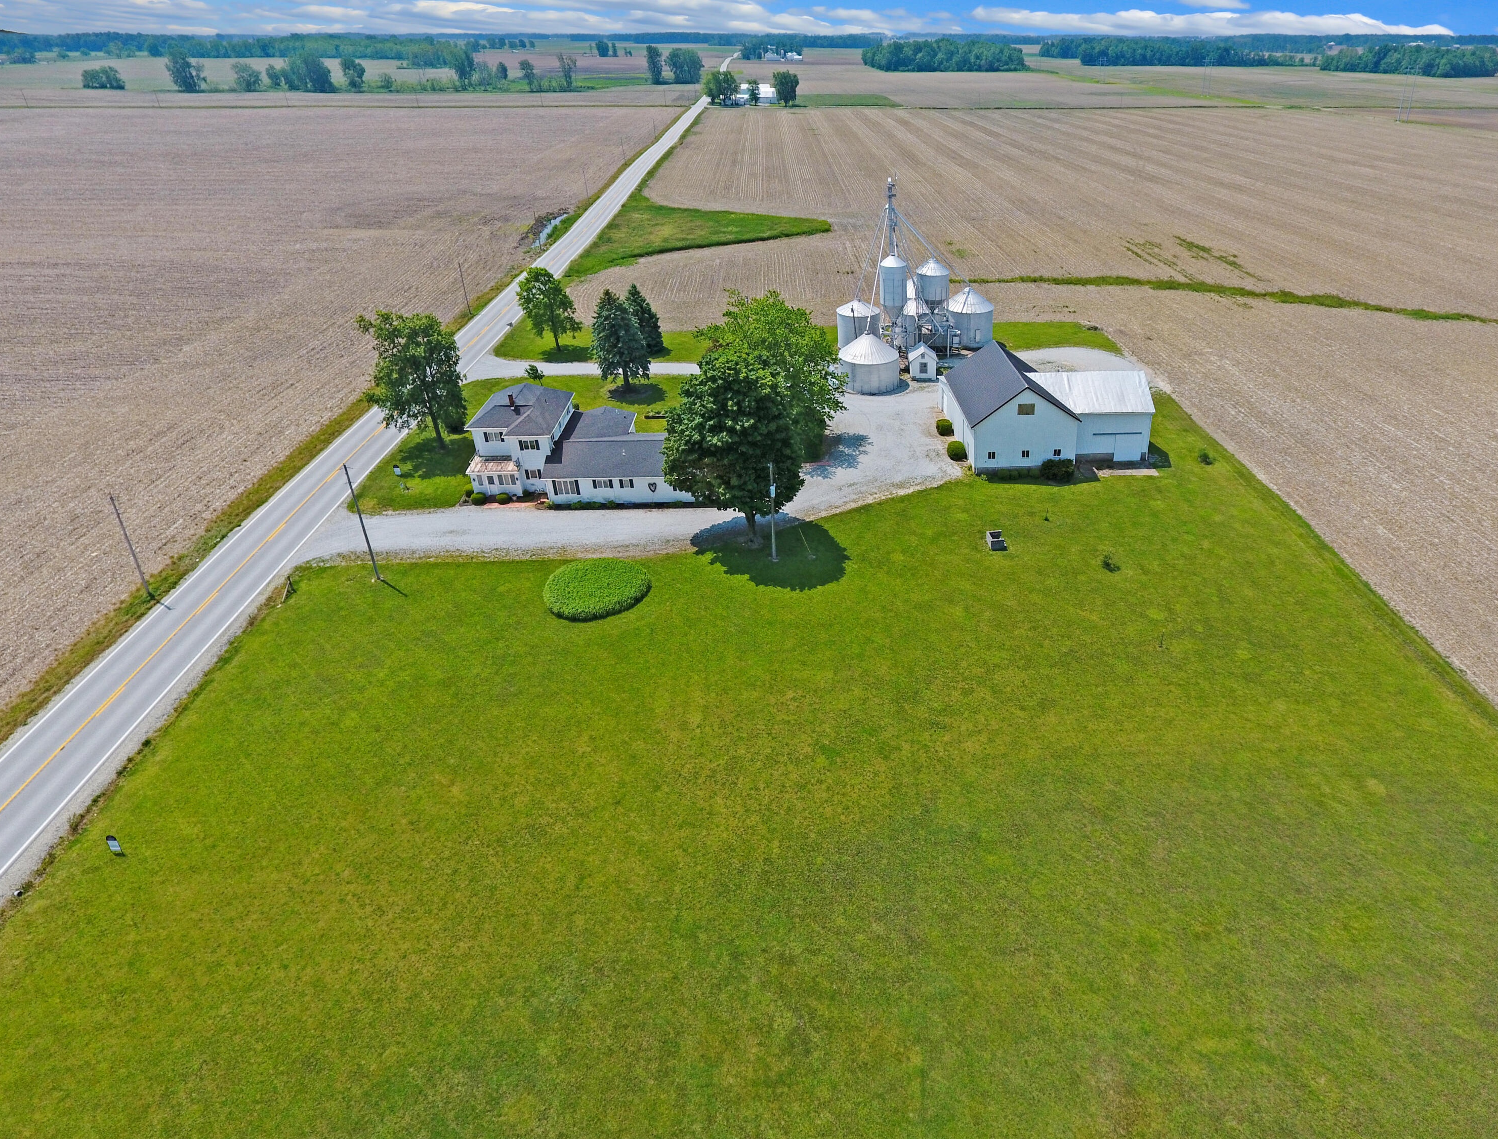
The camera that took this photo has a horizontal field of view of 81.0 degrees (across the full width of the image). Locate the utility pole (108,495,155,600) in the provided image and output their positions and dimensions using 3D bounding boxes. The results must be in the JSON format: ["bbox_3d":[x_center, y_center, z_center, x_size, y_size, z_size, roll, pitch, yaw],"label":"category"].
[{"bbox_3d":[-49.710,-1.657,70.579,0.353,9.571,0.353,0,32,0],"label":"utility pole"}]

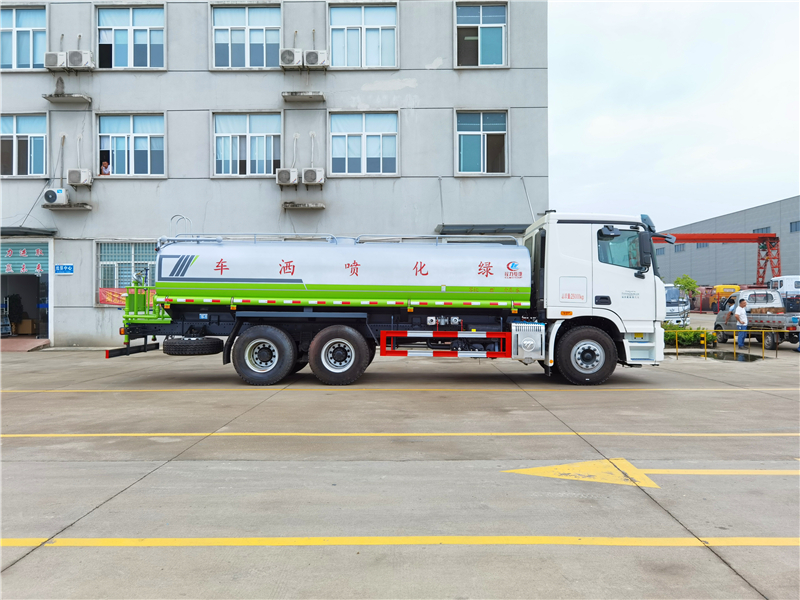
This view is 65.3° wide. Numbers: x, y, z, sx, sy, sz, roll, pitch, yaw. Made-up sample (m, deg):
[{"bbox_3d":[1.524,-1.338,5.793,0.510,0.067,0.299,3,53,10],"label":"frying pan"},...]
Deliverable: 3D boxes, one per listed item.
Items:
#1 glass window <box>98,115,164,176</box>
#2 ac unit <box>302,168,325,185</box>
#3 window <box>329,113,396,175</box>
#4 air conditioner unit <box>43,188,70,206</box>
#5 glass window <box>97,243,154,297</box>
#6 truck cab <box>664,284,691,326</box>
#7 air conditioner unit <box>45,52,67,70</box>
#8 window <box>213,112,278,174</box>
[{"bbox_3d":[-8.525,-4.915,19.850,2.100,1.970,0.150,0,0,0],"label":"glass window"},{"bbox_3d":[-2.780,-3.989,20.257,0.726,0.514,0.290,0,0,2],"label":"ac unit"},{"bbox_3d":[-1.190,-5.150,20.652,2.219,2.060,0.130,0,0,2],"label":"window"},{"bbox_3d":[-10.699,-3.218,19.450,0.770,0.500,0.290,0,0,0],"label":"air conditioner unit"},{"bbox_3d":[-8.509,-0.843,19.850,2.230,1.970,0.150,0,0,0],"label":"glass window"},{"bbox_3d":[13.639,0.289,31.844,1.850,2.100,1.750,0,0,7],"label":"truck cab"},{"bbox_3d":[-11.236,-7.833,20.536,0.733,0.516,0.290,0,0,2],"label":"air conditioner unit"},{"bbox_3d":[-5.060,-5.175,20.779,2.250,2.087,0.130,0,0,2],"label":"window"}]

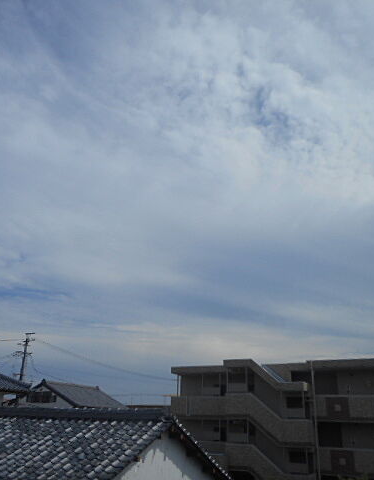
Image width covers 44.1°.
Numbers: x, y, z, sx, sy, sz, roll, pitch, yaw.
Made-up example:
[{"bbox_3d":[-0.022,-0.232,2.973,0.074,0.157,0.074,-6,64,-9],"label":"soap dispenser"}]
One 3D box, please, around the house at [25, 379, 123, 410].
[{"bbox_3d":[-10.129,16.483,39.111,8.200,8.280,6.300,-13,-27,33],"label":"house"}]

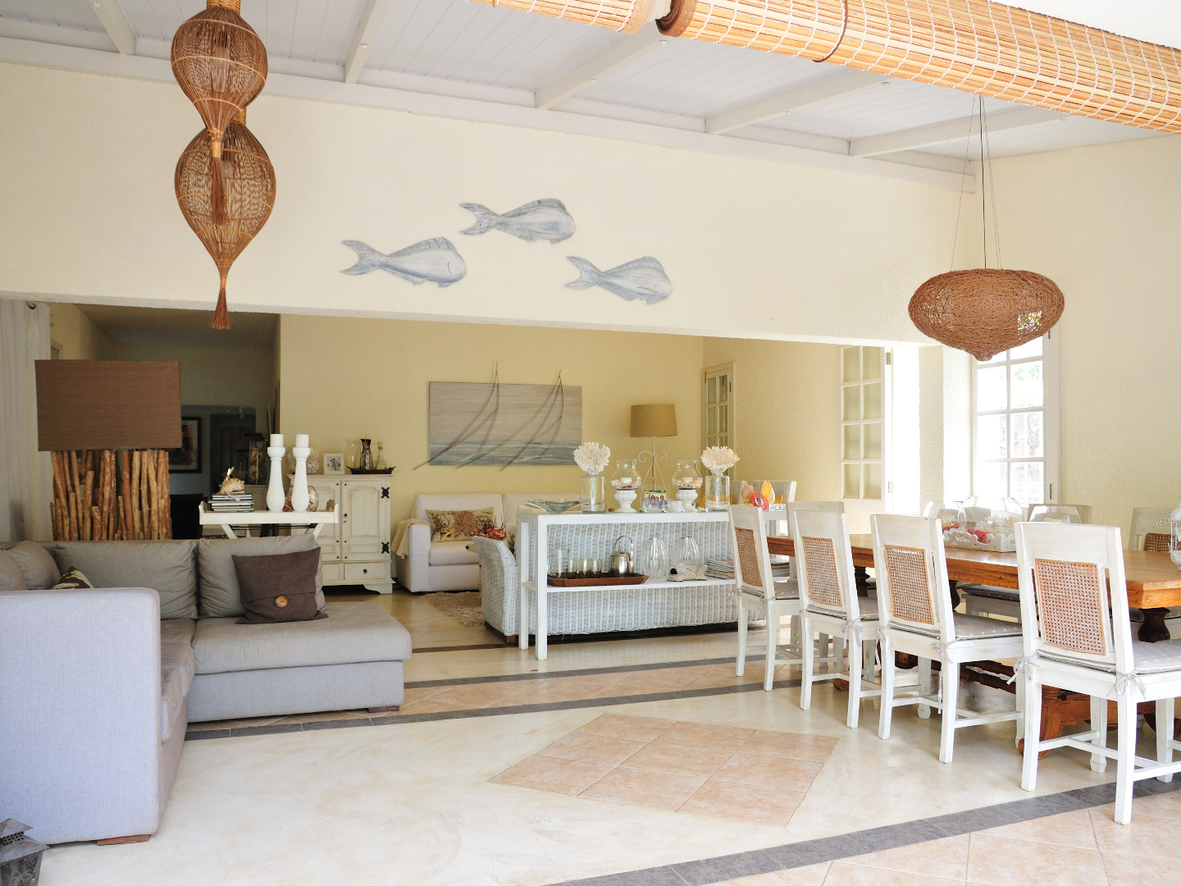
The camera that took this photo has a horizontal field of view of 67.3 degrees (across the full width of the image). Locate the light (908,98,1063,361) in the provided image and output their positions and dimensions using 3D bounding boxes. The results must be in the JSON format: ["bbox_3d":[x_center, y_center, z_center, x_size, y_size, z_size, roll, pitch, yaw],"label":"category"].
[{"bbox_3d":[1.984,-1.137,4.492,0.714,1.442,0.714,1,-2,-21],"label":"light"}]

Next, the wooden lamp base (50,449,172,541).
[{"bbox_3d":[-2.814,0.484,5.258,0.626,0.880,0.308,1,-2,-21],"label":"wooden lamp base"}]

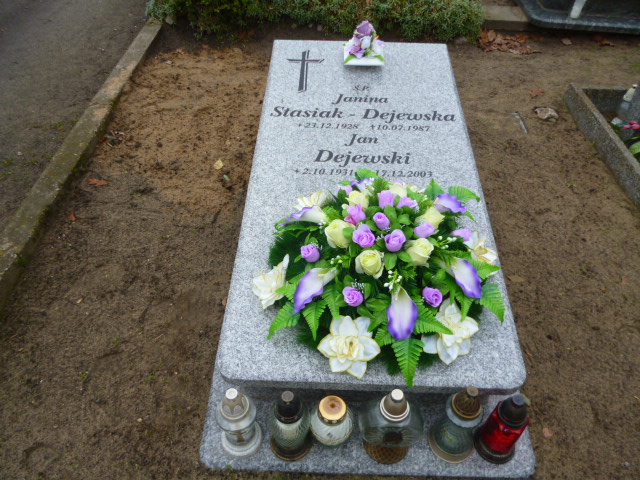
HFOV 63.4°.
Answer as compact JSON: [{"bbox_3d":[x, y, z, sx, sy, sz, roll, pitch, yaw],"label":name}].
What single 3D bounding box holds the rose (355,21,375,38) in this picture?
[{"bbox_3d":[0.193,-0.912,2.245,0.082,0.068,0.068,4,43,3],"label":"rose"}]

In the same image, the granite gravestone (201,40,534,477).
[{"bbox_3d":[0.160,-0.160,1.902,0.895,0.424,1.870,2,43,1],"label":"granite gravestone"}]

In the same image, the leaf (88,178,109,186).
[{"bbox_3d":[-0.983,-0.255,2.298,0.085,0.013,0.050,2,43,1],"label":"leaf"}]

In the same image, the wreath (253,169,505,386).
[{"bbox_3d":[0.168,0.019,1.441,0.710,0.250,0.690,2,49,1],"label":"wreath"}]

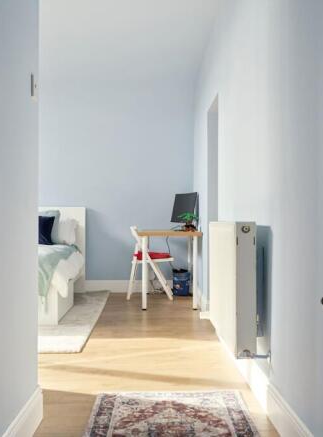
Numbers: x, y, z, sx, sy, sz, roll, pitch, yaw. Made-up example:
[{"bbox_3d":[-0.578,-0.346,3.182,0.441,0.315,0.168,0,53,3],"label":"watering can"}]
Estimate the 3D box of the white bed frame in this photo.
[{"bbox_3d":[-1.670,0.365,5.330,1.650,1.000,2.040,0,0,-1],"label":"white bed frame"}]

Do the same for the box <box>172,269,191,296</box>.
[{"bbox_3d":[0.228,0.722,6.130,0.190,0.285,0.180,0,0,0],"label":"box"}]

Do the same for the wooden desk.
[{"bbox_3d":[0.084,0.495,5.680,0.600,0.740,1.200,0,0,0],"label":"wooden desk"}]

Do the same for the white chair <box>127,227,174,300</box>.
[{"bbox_3d":[-0.110,0.475,5.970,0.500,0.780,0.440,0,0,2],"label":"white chair"}]

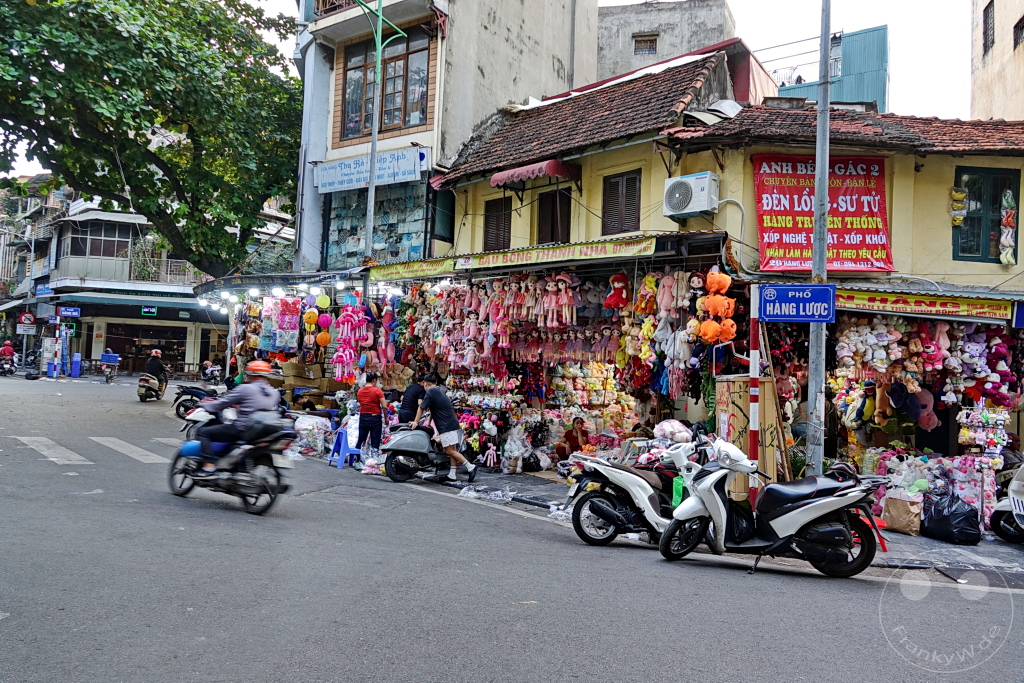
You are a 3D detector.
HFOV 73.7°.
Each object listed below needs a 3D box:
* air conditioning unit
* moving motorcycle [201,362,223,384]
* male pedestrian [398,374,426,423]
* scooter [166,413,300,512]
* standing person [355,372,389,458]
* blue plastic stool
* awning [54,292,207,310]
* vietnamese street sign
[{"bbox_3d":[2.740,-2.258,10.450,0.300,0.560,0.760,3,-2,-44],"label":"air conditioning unit"},{"bbox_3d":[-13.645,1.453,31.000,1.800,1.080,0.700,1,-2,36],"label":"moving motorcycle"},{"bbox_3d":[-1.606,1.228,10.899,0.500,1.420,0.420,2,-1,27],"label":"male pedestrian"},{"bbox_3d":[-3.050,1.256,7.356,1.900,1.060,0.700,1,-2,31],"label":"scooter"},{"bbox_3d":[-2.170,1.168,10.551,0.520,1.500,0.320,2,-1,14],"label":"standing person"},{"bbox_3d":[-2.518,1.606,10.200,0.370,0.585,0.400,1,-2,41],"label":"blue plastic stool"},{"bbox_3d":[-16.552,-1.787,30.500,7.200,0.750,1.500,3,-2,-26],"label":"awning"},{"bbox_3d":[2.909,-0.389,6.950,0.725,0.378,0.030,2,-1,17],"label":"vietnamese street sign"}]

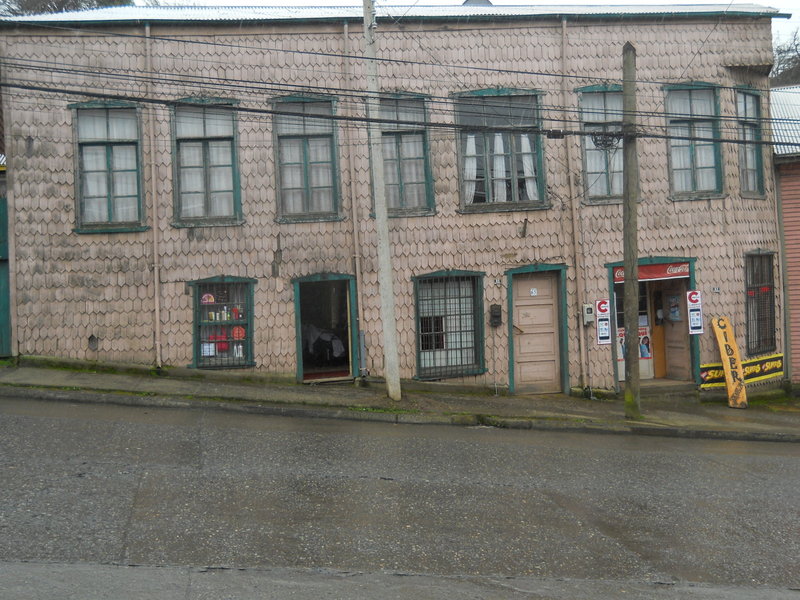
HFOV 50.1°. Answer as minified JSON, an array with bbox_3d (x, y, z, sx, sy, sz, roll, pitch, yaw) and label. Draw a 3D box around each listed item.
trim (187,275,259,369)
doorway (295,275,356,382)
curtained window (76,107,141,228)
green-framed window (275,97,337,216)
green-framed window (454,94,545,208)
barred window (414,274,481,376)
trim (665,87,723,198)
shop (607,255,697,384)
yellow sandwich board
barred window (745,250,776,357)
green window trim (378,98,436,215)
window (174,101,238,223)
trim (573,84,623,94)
[{"bbox_3d":[-3.231,0.395,15.605,1.187,1.704,0.120,-3,-1,-10],"label":"trim"},{"bbox_3d":[-1.393,0.544,15.981,1.135,1.999,0.220,-3,-1,-10],"label":"doorway"},{"bbox_3d":[-5.096,-2.310,14.958,1.105,2.226,0.170,-3,-1,-10],"label":"curtained window"},{"bbox_3d":[-1.701,-2.588,15.583,1.117,2.250,0.170,-3,-1,-10],"label":"green-framed window"},{"bbox_3d":[1.897,-2.833,16.243,1.721,2.222,0.170,-3,-1,-10],"label":"green-framed window"},{"bbox_3d":[0.908,0.467,15.948,1.192,1.912,0.170,-3,-1,-10],"label":"barred window"},{"bbox_3d":[5.826,-3.172,16.967,1.014,2.140,0.170,-3,-1,-10],"label":"trim"},{"bbox_3d":[5.012,0.442,17.269,1.734,2.492,0.500,-3,-1,-10],"label":"shop"},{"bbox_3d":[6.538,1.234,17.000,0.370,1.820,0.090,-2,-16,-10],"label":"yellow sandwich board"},{"bbox_3d":[7.620,0.051,18.047,1.238,2.200,0.120,-2,-2,-38],"label":"barred window"},{"bbox_3d":[0.033,-2.766,16.293,1.279,2.316,0.140,-3,-1,-10],"label":"green window trim"},{"bbox_3d":[-3.451,-2.462,15.262,1.012,2.132,0.170,-3,-1,-10],"label":"window"},{"bbox_3d":[3.986,-4.103,16.667,1.149,0.170,0.130,-3,-1,-10],"label":"trim"}]

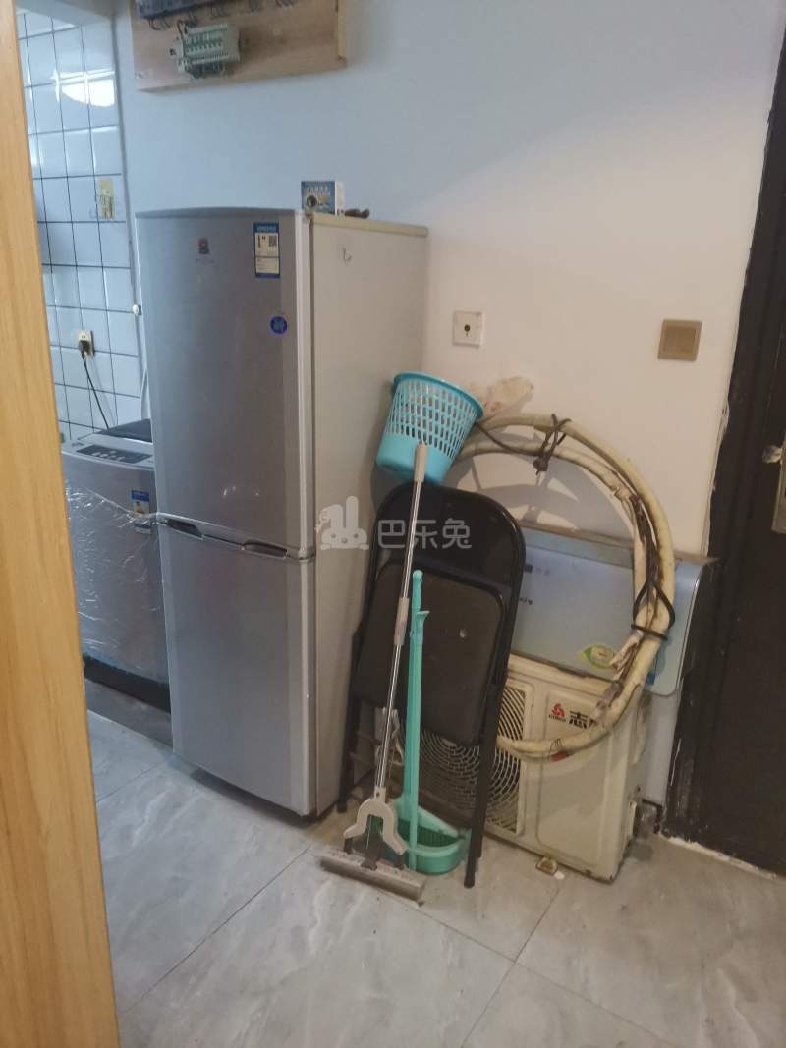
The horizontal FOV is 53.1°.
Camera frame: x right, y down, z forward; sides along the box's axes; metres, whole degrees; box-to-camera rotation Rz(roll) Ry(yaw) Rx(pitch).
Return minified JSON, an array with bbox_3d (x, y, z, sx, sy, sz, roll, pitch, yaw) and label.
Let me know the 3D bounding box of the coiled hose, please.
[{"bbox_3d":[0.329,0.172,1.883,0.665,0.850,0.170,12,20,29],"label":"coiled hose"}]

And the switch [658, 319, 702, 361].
[{"bbox_3d":[0.663,-0.422,1.818,0.087,0.087,0.012,13,21,31],"label":"switch"}]

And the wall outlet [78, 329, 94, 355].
[{"bbox_3d":[-1.152,-0.678,2.955,0.085,0.088,0.015,13,21,31],"label":"wall outlet"}]

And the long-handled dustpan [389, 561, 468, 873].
[{"bbox_3d":[0.064,0.479,1.946,0.270,0.775,0.200,13,21,31],"label":"long-handled dustpan"}]

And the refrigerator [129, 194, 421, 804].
[{"bbox_3d":[-0.284,-0.024,2.205,0.537,1.550,0.515,13,21,32],"label":"refrigerator"}]

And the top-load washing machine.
[{"bbox_3d":[-0.741,0.096,2.630,0.510,0.840,0.500,13,21,31],"label":"top-load washing machine"}]

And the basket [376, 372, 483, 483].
[{"bbox_3d":[0.086,-0.241,2.075,0.250,0.235,0.250,19,-8,3],"label":"basket"}]

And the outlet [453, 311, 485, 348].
[{"bbox_3d":[0.199,-0.521,2.107,0.086,0.086,0.012,13,21,31],"label":"outlet"}]

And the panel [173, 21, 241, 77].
[{"bbox_3d":[-0.531,-1.373,2.288,0.195,0.110,0.065,13,21,31],"label":"panel"}]

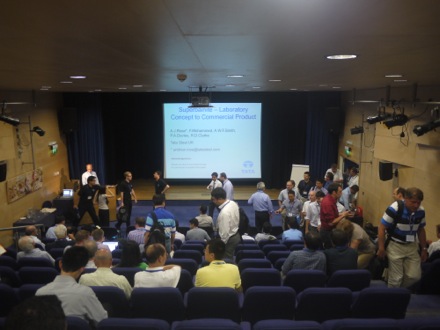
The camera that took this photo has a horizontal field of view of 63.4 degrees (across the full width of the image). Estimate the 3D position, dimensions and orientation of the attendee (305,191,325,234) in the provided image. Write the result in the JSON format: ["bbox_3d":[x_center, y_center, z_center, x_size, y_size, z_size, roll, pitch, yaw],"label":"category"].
[{"bbox_3d":[1.872,1.356,7.089,0.500,1.720,0.400,-8,12,-40],"label":"attendee"}]

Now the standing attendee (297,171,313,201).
[{"bbox_3d":[2.643,1.072,11.066,0.500,1.740,0.340,1,10,8],"label":"standing attendee"}]

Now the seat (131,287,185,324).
[{"bbox_3d":[-0.578,1.522,3.667,0.530,0.880,0.600,0,9,0],"label":"seat"}]

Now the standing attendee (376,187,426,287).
[{"bbox_3d":[2.104,1.115,4.161,0.600,1.740,0.450,0,9,0],"label":"standing attendee"}]

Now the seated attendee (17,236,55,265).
[{"bbox_3d":[-2.680,1.536,5.450,0.550,1.180,0.750,1,10,9],"label":"seated attendee"}]

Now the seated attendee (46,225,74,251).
[{"bbox_3d":[-2.566,1.566,5.962,0.520,1.220,0.750,0,4,3],"label":"seated attendee"}]

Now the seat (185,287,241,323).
[{"bbox_3d":[-0.060,1.540,3.791,0.520,0.830,0.580,0,10,0],"label":"seat"}]

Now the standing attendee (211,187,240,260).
[{"bbox_3d":[0.094,1.203,5.591,0.450,1.740,0.500,2,10,15],"label":"standing attendee"}]

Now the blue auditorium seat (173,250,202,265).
[{"bbox_3d":[-0.508,1.789,6.106,0.500,0.920,0.600,0,10,1],"label":"blue auditorium seat"}]

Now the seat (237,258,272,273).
[{"bbox_3d":[0.499,1.704,5.269,0.500,0.920,0.600,0,10,1],"label":"seat"}]

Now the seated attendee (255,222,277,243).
[{"bbox_3d":[0.995,1.804,7.960,0.500,1.200,0.750,0,10,1],"label":"seated attendee"}]

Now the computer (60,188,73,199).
[{"bbox_3d":[-5.132,0.964,12.009,0.340,0.250,0.280,-1,4,-8],"label":"computer"}]

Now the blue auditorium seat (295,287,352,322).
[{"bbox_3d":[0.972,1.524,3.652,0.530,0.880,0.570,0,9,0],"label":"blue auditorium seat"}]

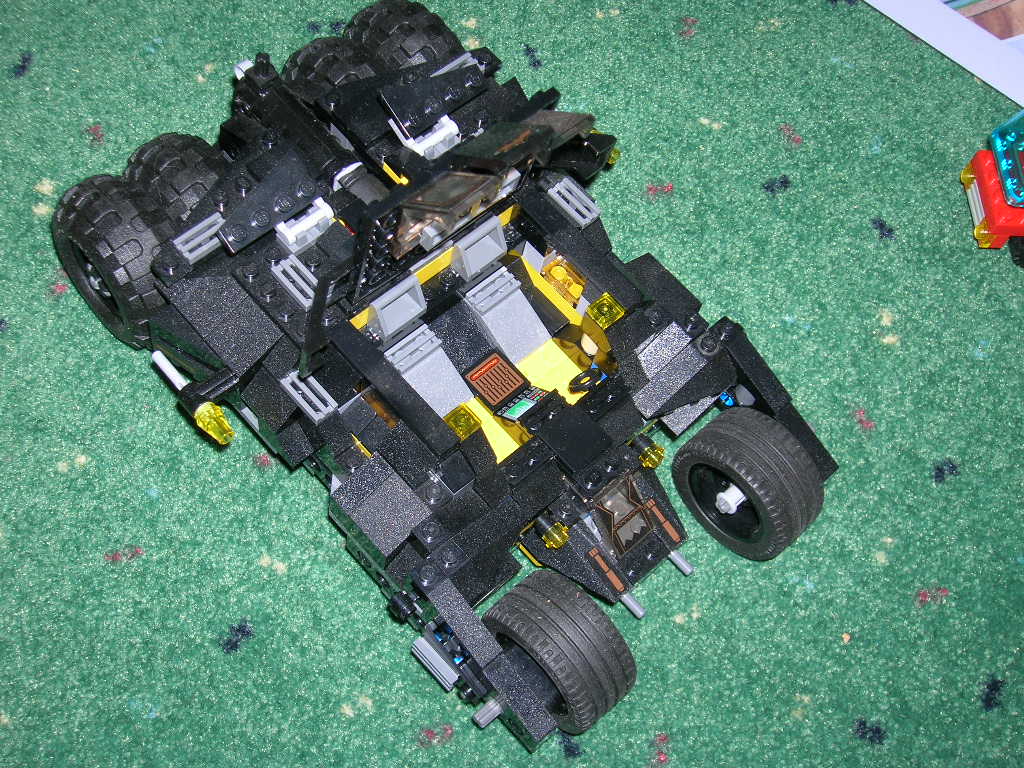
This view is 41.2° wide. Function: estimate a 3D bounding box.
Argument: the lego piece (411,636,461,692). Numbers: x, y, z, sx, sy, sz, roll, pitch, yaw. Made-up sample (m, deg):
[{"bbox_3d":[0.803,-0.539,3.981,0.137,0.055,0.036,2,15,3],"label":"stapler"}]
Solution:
[{"bbox_3d":[-0.021,0.080,0.386,0.003,0.008,0.016,-38,72,-22],"label":"lego piece"}]

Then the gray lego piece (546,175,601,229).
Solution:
[{"bbox_3d":[0.019,-0.056,0.424,0.008,0.003,0.016,-38,72,-22],"label":"gray lego piece"}]

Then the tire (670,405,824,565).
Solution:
[{"bbox_3d":[0.073,0.031,0.425,0.024,0.043,0.043,-38,74,-21],"label":"tire"}]

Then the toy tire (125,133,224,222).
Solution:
[{"bbox_3d":[-0.100,-0.053,0.439,0.026,0.056,0.056,-38,72,-22],"label":"toy tire"}]

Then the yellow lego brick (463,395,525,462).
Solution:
[{"bbox_3d":[-0.010,0.018,0.416,0.016,0.006,0.024,-38,75,-21],"label":"yellow lego brick"}]

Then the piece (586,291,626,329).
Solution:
[{"bbox_3d":[0.027,-0.021,0.401,0.008,0.003,0.008,-38,74,-21],"label":"piece"}]

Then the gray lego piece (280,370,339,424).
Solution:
[{"bbox_3d":[-0.058,0.003,0.391,0.008,0.003,0.016,-38,74,-21],"label":"gray lego piece"}]

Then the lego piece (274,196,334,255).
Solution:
[{"bbox_3d":[-0.059,-0.045,0.395,0.016,0.007,0.008,-38,74,-21],"label":"lego piece"}]

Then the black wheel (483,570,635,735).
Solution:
[{"bbox_3d":[0.013,0.077,0.390,0.028,0.043,0.043,-38,72,-22],"label":"black wheel"}]

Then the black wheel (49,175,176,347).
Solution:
[{"bbox_3d":[-0.118,-0.036,0.421,0.026,0.058,0.058,-38,75,-21],"label":"black wheel"}]

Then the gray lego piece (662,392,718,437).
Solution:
[{"bbox_3d":[0.059,0.004,0.427,0.028,0.010,0.008,-38,75,-21],"label":"gray lego piece"}]

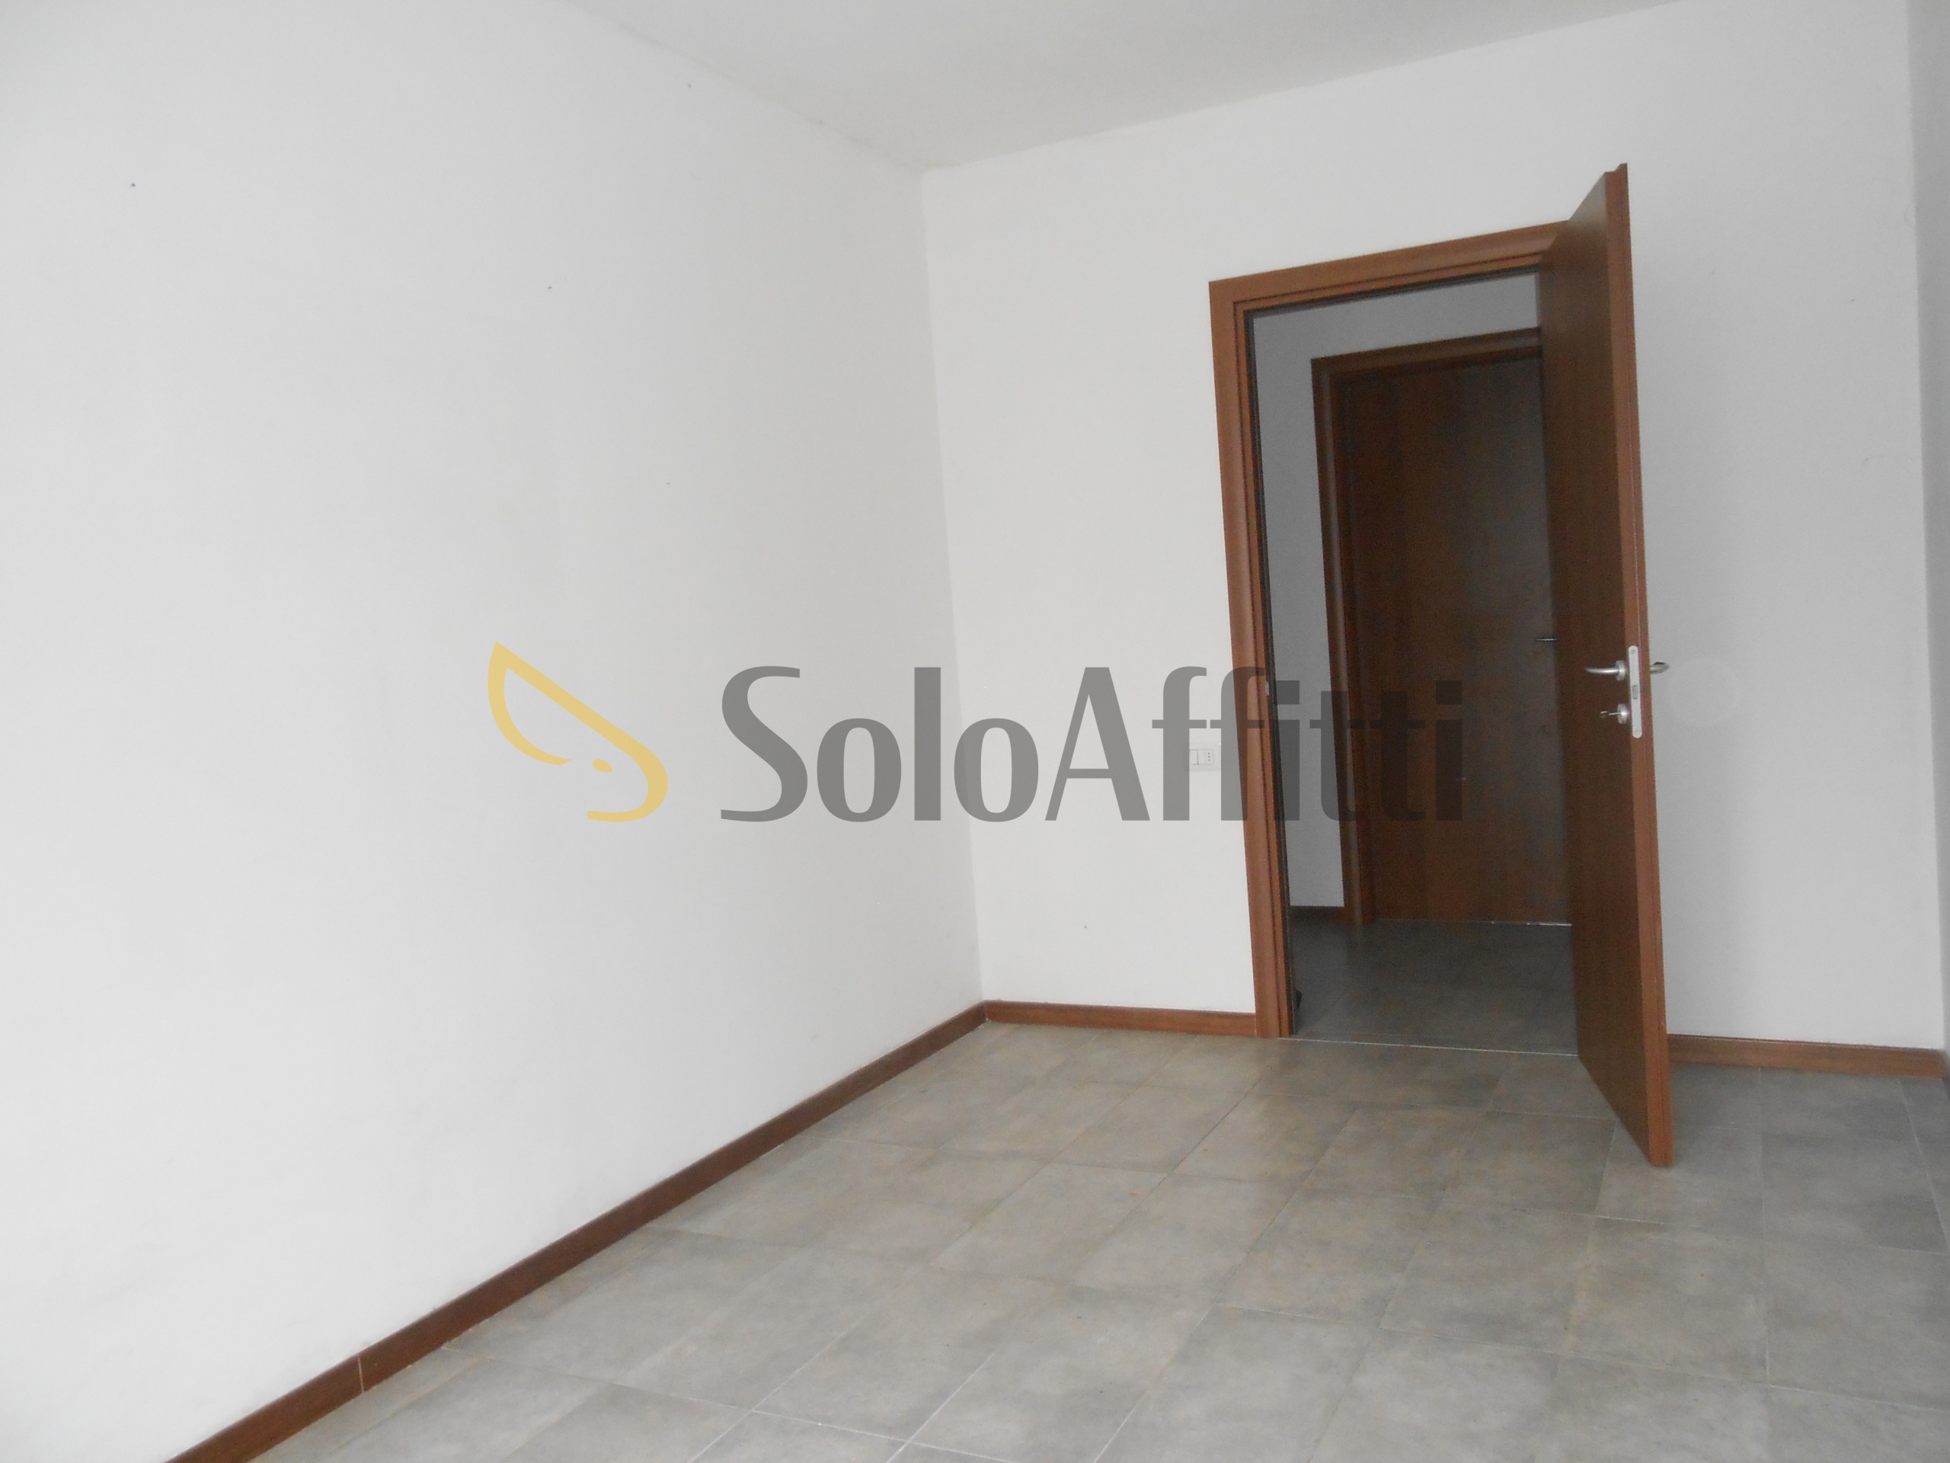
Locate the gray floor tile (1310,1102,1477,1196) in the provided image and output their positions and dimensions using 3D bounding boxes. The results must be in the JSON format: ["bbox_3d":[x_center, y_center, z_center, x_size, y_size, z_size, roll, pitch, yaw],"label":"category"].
[{"bbox_3d":[0.968,0.957,3.363,0.298,0.010,0.593,-3,4,28],"label":"gray floor tile"}]

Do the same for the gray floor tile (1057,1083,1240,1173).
[{"bbox_3d":[0.443,0.983,3.638,0.298,0.010,0.593,-3,4,28],"label":"gray floor tile"}]

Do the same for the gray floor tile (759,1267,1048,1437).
[{"bbox_3d":[-0.098,1.091,2.609,0.299,0.010,0.598,-3,4,27],"label":"gray floor tile"}]

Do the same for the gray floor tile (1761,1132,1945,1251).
[{"bbox_3d":[1.755,0.919,2.951,0.298,0.010,0.593,-3,4,28],"label":"gray floor tile"}]

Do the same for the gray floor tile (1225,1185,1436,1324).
[{"bbox_3d":[0.696,1.008,2.839,0.298,0.010,0.593,-3,4,28],"label":"gray floor tile"}]

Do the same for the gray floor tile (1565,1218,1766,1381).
[{"bbox_3d":[1.221,0.983,2.564,0.298,0.010,0.593,-3,4,28],"label":"gray floor tile"}]

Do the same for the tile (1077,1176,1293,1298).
[{"bbox_3d":[0.447,1.043,3.042,0.300,0.010,0.601,-3,4,27],"label":"tile"}]

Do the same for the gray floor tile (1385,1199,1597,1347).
[{"bbox_3d":[0.983,1.019,2.763,0.300,0.010,0.601,-3,4,27],"label":"gray floor tile"}]

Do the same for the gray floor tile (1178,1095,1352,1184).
[{"bbox_3d":[0.723,0.991,3.576,0.300,0.010,0.601,-3,4,27],"label":"gray floor tile"}]

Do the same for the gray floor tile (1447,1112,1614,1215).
[{"bbox_3d":[1.230,0.945,3.226,0.298,0.010,0.593,-3,4,28],"label":"gray floor tile"}]

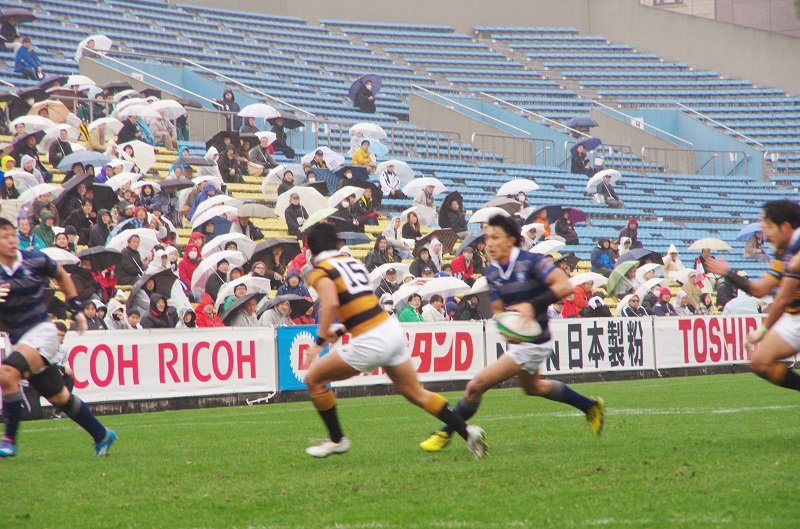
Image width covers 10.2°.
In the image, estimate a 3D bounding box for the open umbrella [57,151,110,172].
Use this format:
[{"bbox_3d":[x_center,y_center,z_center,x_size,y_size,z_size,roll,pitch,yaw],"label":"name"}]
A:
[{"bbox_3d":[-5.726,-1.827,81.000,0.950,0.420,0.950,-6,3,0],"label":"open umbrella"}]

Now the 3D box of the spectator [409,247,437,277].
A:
[{"bbox_3d":[0.477,0.297,85.733,0.560,1.250,0.780,-1,-1,-20],"label":"spectator"}]

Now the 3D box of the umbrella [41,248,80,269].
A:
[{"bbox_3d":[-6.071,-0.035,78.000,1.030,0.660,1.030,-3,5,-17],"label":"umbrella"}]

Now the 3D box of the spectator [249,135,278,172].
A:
[{"bbox_3d":[-3.071,-2.300,103.000,0.560,1.240,0.800,-1,-1,-40],"label":"spectator"}]

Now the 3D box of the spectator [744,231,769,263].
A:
[{"bbox_3d":[9.146,-0.264,112.925,0.750,1.200,0.580,-3,-1,32],"label":"spectator"}]

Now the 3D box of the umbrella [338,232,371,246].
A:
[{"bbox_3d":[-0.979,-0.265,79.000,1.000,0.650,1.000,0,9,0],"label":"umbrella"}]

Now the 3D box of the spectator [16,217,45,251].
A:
[{"bbox_3d":[-5.447,-0.206,66.000,0.560,1.150,0.700,0,0,-37],"label":"spectator"}]

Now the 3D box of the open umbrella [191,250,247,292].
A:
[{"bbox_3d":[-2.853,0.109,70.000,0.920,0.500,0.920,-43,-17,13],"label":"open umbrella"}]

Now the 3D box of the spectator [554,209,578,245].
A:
[{"bbox_3d":[4.133,-0.704,107.875,0.750,1.250,0.520,-1,-1,42],"label":"spectator"}]

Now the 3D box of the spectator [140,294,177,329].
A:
[{"bbox_3d":[-3.337,1.055,63.423,0.560,1.250,0.780,-1,-1,-43],"label":"spectator"}]

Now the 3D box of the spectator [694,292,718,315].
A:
[{"bbox_3d":[5.892,1.173,85.031,0.560,1.250,0.780,-1,-1,-36],"label":"spectator"}]

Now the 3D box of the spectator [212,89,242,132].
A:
[{"bbox_3d":[-4.165,-3.392,108.491,0.680,1.720,0.420,-1,-1,-20],"label":"spectator"}]

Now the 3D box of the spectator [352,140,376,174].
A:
[{"bbox_3d":[-0.795,-2.547,113.900,0.800,1.200,0.520,-1,-1,32],"label":"spectator"}]

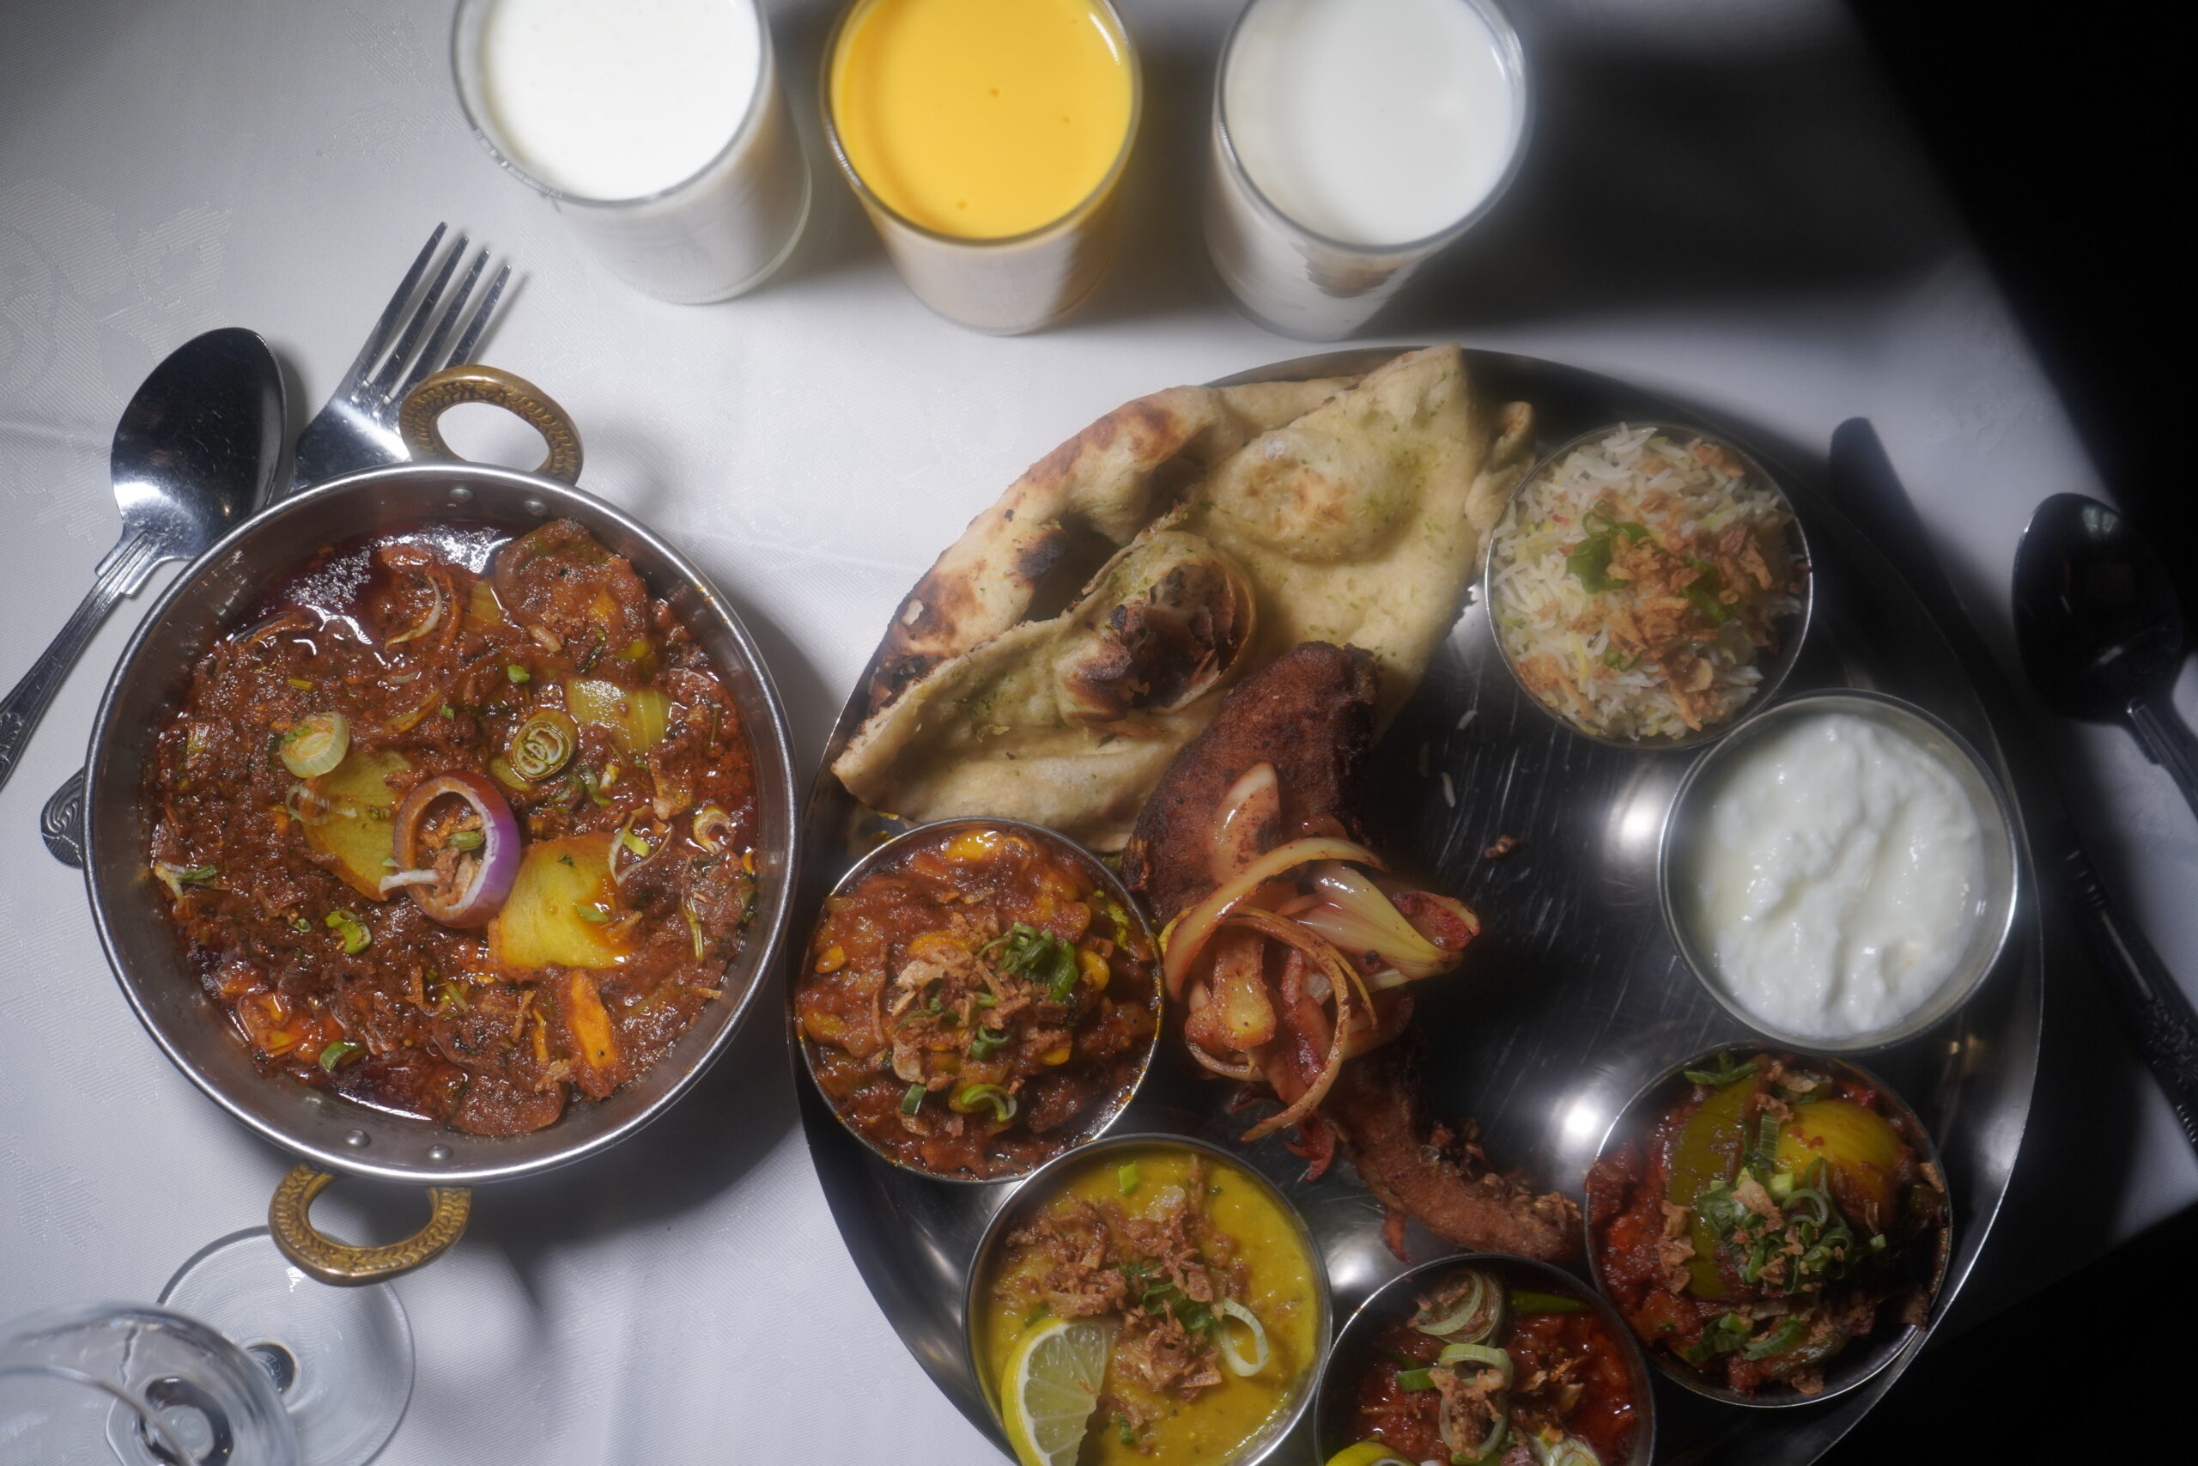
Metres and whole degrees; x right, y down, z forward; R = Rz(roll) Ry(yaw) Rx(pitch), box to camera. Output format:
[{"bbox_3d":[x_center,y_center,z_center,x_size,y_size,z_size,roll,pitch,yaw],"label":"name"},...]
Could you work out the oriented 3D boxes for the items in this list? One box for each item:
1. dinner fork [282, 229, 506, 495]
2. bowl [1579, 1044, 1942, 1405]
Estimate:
[{"bbox_3d":[-0.220,-0.048,0.714,0.026,0.021,0.196,34,88,1],"label":"dinner fork"},{"bbox_3d":[0.168,0.124,0.693,0.092,0.042,0.092,0,88,0],"label":"bowl"}]

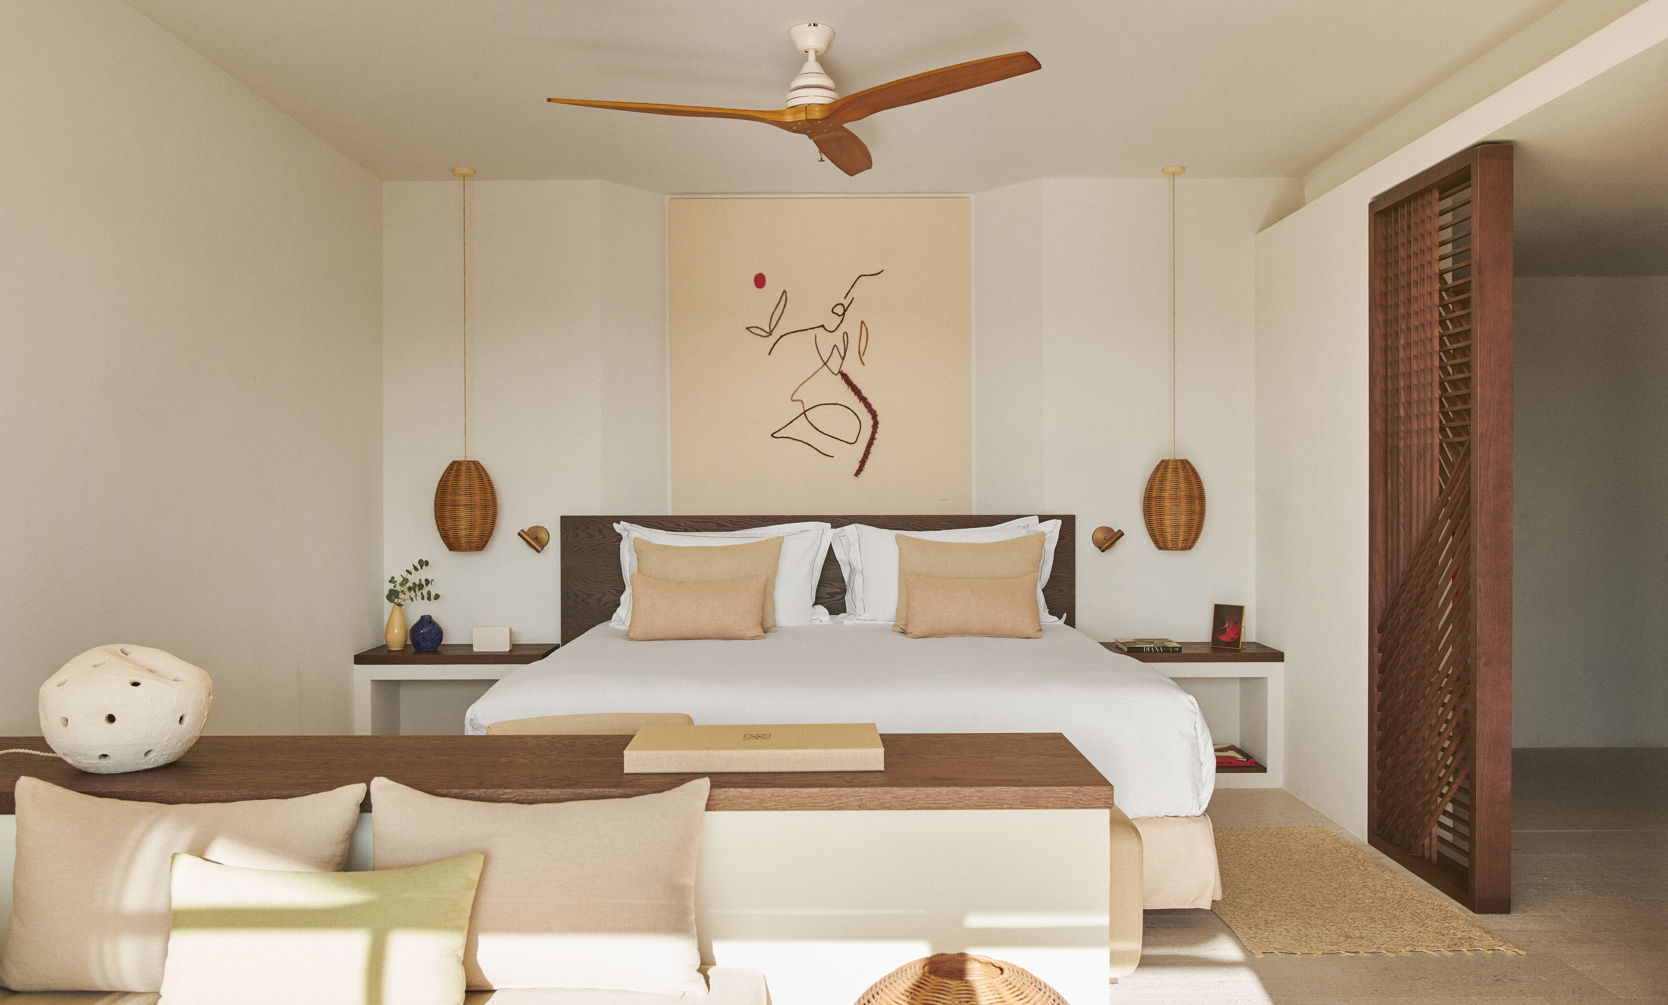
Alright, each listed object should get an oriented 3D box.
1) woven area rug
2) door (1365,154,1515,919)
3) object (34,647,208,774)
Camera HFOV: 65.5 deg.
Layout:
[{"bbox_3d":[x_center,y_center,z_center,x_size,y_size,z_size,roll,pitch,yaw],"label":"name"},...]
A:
[{"bbox_3d":[1.413,1.163,3.992,0.690,0.012,1.260,0,0,-1],"label":"woven area rug"},{"bbox_3d":[1.980,0.081,4.291,0.117,2.303,0.756,0,1,-1],"label":"door"},{"bbox_3d":[-1.389,0.396,2.532,0.307,0.237,0.287,0,1,-1],"label":"object"}]

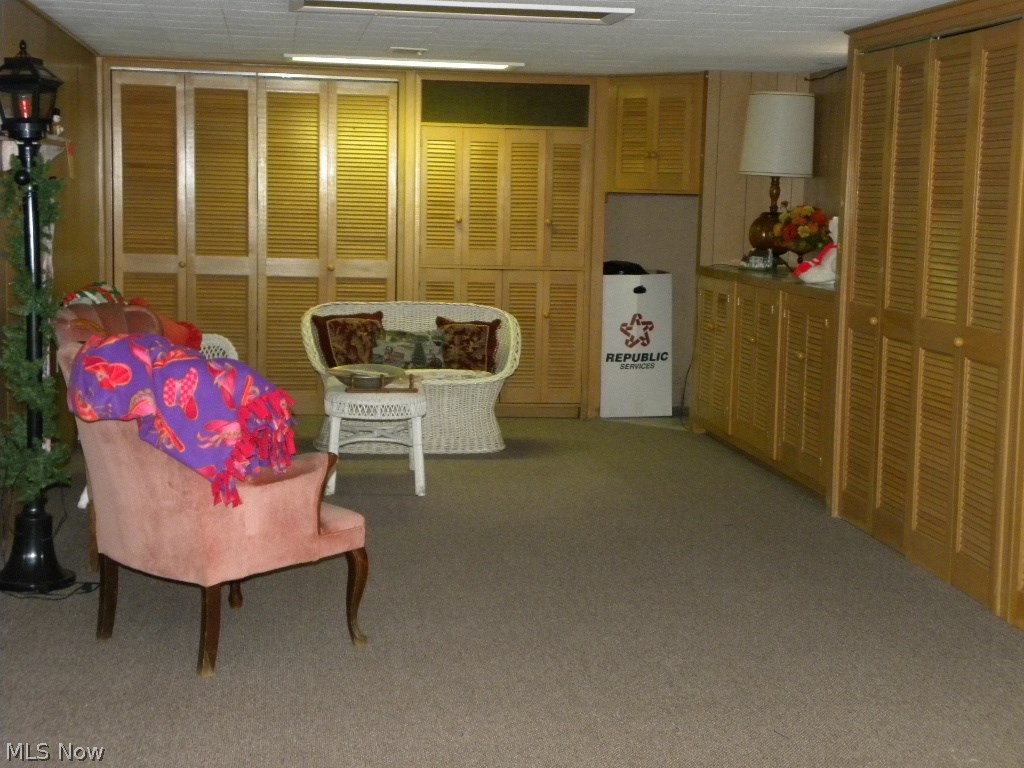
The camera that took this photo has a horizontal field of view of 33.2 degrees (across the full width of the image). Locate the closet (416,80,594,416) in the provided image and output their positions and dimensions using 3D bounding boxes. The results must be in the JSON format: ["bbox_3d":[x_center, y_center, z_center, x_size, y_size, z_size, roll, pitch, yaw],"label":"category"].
[{"bbox_3d":[-0.080,-0.837,10.710,1.100,2.070,0.450,0,6,-8],"label":"closet"}]

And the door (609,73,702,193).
[{"bbox_3d":[0.838,-1.443,9.924,0.680,0.680,0.060,6,8,39],"label":"door"}]

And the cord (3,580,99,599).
[{"bbox_3d":[-1.593,0.700,5.880,0.360,0.020,0.270,0,6,-8],"label":"cord"}]

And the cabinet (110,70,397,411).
[{"bbox_3d":[-1.562,-0.851,10.501,1.670,2.010,0.450,0,6,-8],"label":"cabinet"}]

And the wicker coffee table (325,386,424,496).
[{"bbox_3d":[-0.669,0.239,8.193,0.470,0.465,0.800,0,6,-8],"label":"wicker coffee table"}]

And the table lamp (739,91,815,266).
[{"bbox_3d":[1.512,-1.167,9.783,0.430,1.000,0.430,0,6,-8],"label":"table lamp"}]

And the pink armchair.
[{"bbox_3d":[-0.891,0.331,5.231,0.700,0.920,0.730,7,9,43],"label":"pink armchair"}]

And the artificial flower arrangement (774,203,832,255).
[{"bbox_3d":[1.626,-0.844,9.561,0.330,0.330,0.300,0,6,-8],"label":"artificial flower arrangement"}]

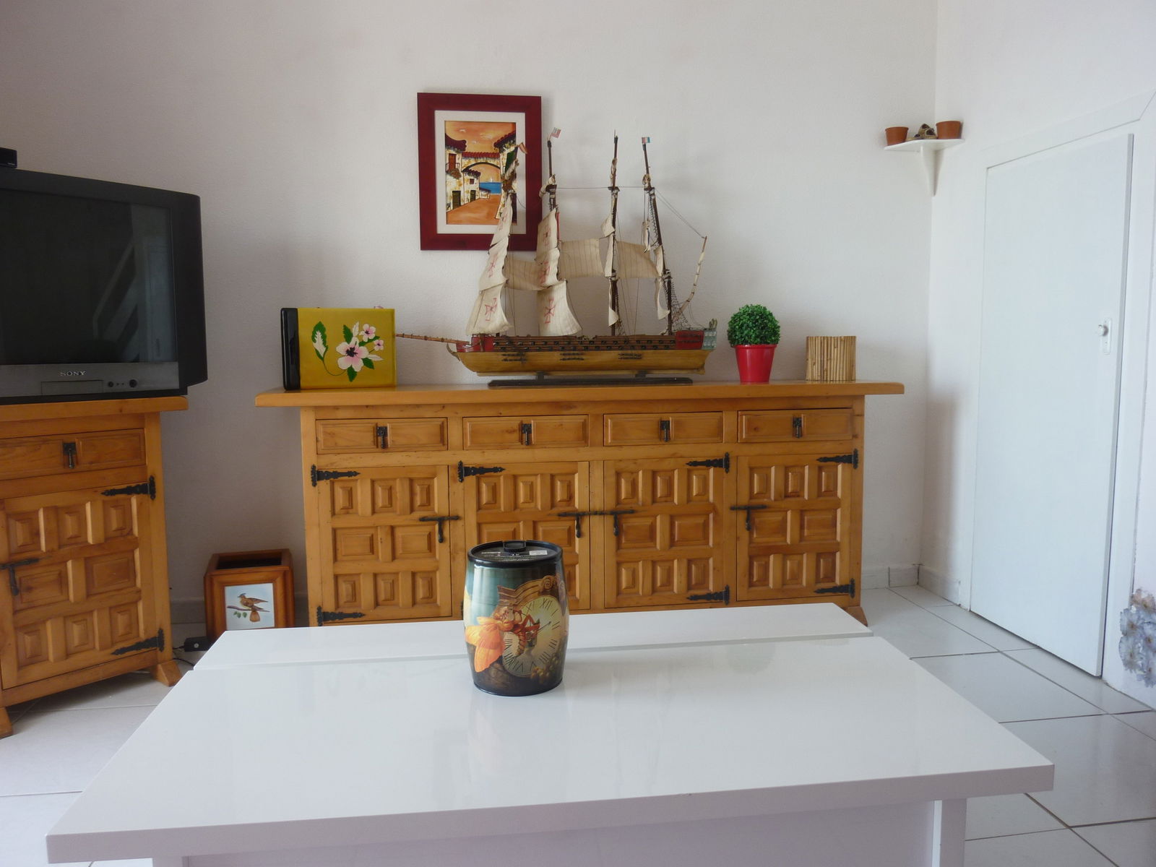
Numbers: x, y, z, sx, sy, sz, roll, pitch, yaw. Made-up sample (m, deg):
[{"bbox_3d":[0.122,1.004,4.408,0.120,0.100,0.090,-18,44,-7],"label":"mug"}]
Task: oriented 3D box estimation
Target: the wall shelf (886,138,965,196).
[{"bbox_3d":[1.290,-0.981,3.098,0.269,0.179,0.170,4,7,36],"label":"wall shelf"}]

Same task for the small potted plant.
[{"bbox_3d":[0.605,-0.309,2.875,0.181,0.266,0.181,-1,6,-8],"label":"small potted plant"}]

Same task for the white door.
[{"bbox_3d":[1.459,-0.096,2.611,0.040,1.526,0.628,-1,6,-8],"label":"white door"}]

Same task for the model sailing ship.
[{"bbox_3d":[-0.061,-0.564,2.729,1.065,0.815,0.222,-1,6,-8],"label":"model sailing ship"}]

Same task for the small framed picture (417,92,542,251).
[{"bbox_3d":[-0.336,-0.904,2.911,0.424,0.527,0.026,-1,6,-8],"label":"small framed picture"}]

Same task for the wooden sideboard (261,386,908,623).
[{"bbox_3d":[0.035,0.246,2.851,2.038,0.825,0.449,-1,6,-8],"label":"wooden sideboard"}]

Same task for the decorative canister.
[{"bbox_3d":[-0.096,0.288,1.316,0.166,0.203,0.166,0,6,0],"label":"decorative canister"}]

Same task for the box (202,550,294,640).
[{"bbox_3d":[-1.080,0.550,2.789,0.255,0.251,0.293,-2,6,-17],"label":"box"}]

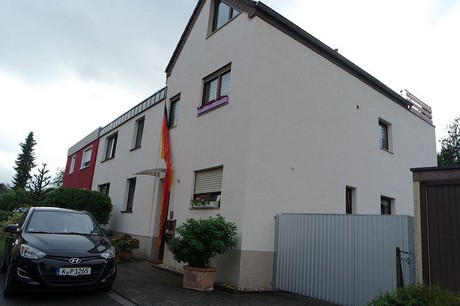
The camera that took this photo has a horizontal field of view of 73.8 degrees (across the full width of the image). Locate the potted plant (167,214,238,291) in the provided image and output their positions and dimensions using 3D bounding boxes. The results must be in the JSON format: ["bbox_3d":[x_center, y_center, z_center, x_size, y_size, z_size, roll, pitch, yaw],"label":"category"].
[{"bbox_3d":[-0.551,2.130,6.685,1.380,1.570,1.450,14,-16,-36],"label":"potted plant"}]

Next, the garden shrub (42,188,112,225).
[{"bbox_3d":[-6.733,2.777,13.402,3.000,2.430,2.900,14,-16,-36],"label":"garden shrub"}]

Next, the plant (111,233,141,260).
[{"bbox_3d":[-3.408,3.072,10.043,0.900,0.860,0.930,14,-16,-36],"label":"plant"}]

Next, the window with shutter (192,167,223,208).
[{"bbox_3d":[-0.602,0.986,8.496,0.200,1.090,1.470,14,-16,-36],"label":"window with shutter"}]

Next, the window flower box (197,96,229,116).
[{"bbox_3d":[-0.437,-1.369,9.027,0.200,0.250,1.540,14,-16,-36],"label":"window flower box"}]

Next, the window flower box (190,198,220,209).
[{"bbox_3d":[-0.612,1.379,8.373,0.200,0.270,1.360,14,-16,-36],"label":"window flower box"}]

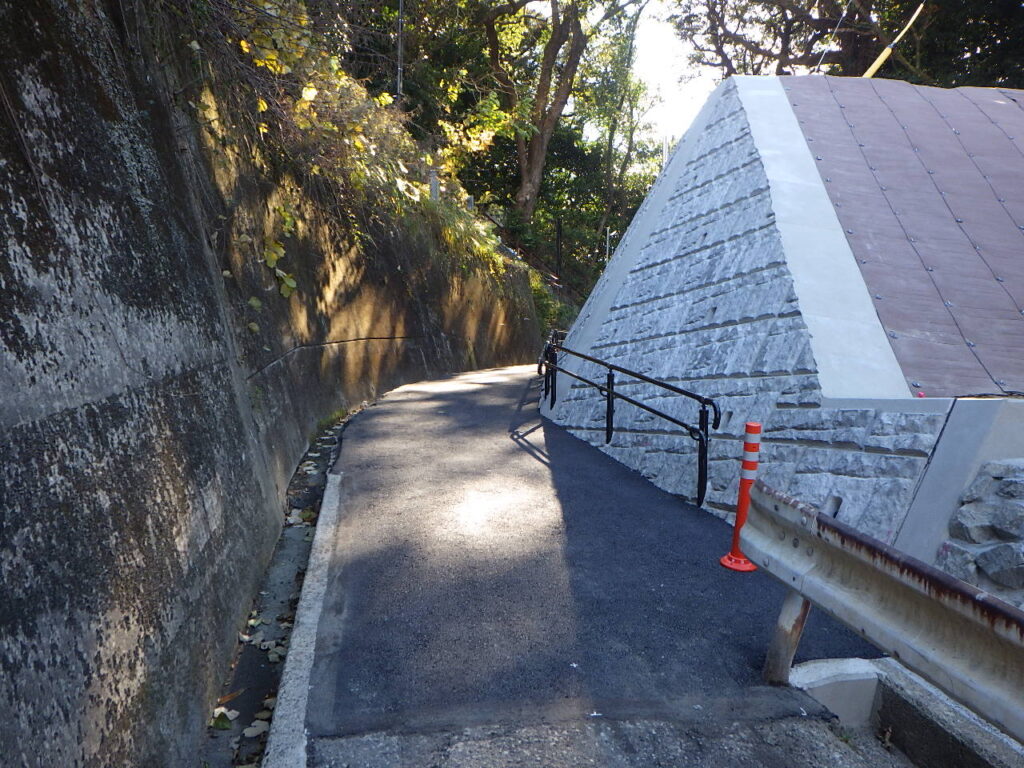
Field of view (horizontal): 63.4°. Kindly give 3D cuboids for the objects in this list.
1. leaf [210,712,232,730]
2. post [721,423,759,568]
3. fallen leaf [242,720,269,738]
[{"bbox_3d":[-1.007,1.168,2.870,0.075,0.030,0.095,2,3,0],"label":"leaf"},{"bbox_3d":[1.293,0.613,4.565,0.205,0.800,0.205,6,8,14],"label":"post"},{"bbox_3d":[-0.876,1.179,2.830,0.080,0.025,0.100,3,3,7],"label":"fallen leaf"}]

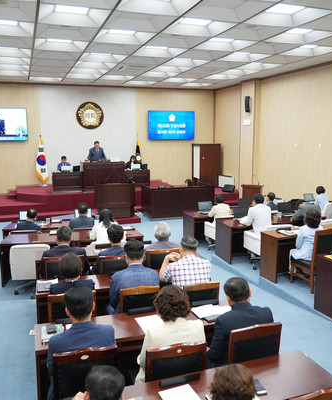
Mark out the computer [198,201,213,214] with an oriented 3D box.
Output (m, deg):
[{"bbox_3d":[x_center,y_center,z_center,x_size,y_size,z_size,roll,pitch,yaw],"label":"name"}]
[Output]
[{"bbox_3d":[1.014,0.187,9.715,0.360,0.240,0.290,-3,9,-17],"label":"computer"}]

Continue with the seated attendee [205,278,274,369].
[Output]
[{"bbox_3d":[0.549,1.183,3.178,0.540,1.280,0.720,-4,10,-24],"label":"seated attendee"}]

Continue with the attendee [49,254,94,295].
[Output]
[{"bbox_3d":[-0.914,1.071,3.993,0.440,1.224,0.750,-2,9,-14],"label":"attendee"}]

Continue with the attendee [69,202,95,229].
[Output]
[{"bbox_3d":[-1.623,0.650,7.860,0.500,1.243,0.750,-3,9,-15],"label":"attendee"}]

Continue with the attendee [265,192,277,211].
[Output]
[{"bbox_3d":[2.384,0.441,9.400,0.520,1.270,0.750,-5,10,-26],"label":"attendee"}]

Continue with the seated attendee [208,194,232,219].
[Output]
[{"bbox_3d":[1.193,0.516,9.025,0.520,1.260,0.750,-4,10,-23],"label":"seated attendee"}]

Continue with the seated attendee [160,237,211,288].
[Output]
[{"bbox_3d":[0.186,1.038,4.409,0.560,1.300,0.780,-3,10,-19],"label":"seated attendee"}]

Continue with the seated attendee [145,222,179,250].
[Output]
[{"bbox_3d":[-0.072,0.862,5.314,0.480,1.224,0.750,-2,9,-14],"label":"seated attendee"}]

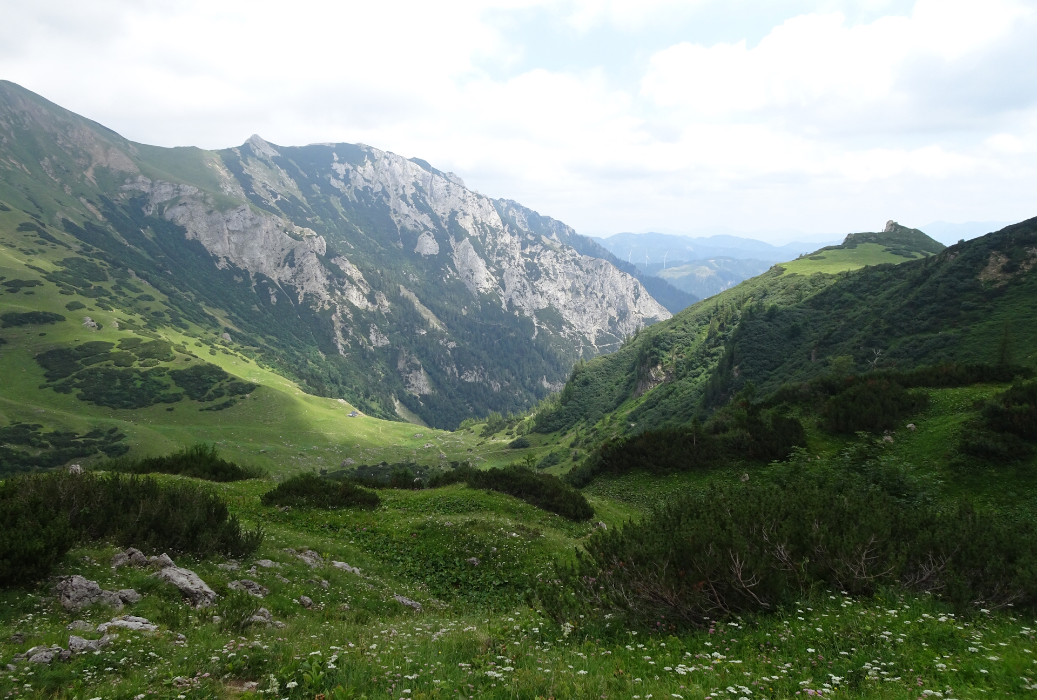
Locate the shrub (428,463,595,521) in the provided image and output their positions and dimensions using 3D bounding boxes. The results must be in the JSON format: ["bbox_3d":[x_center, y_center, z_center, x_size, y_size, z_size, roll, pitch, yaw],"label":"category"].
[{"bbox_3d":[-0.230,4.320,22.300,5.100,1.400,2.400,4,9,25],"label":"shrub"}]

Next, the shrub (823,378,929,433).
[{"bbox_3d":[12.500,1.930,25.500,3.500,1.750,2.800,4,10,25],"label":"shrub"}]

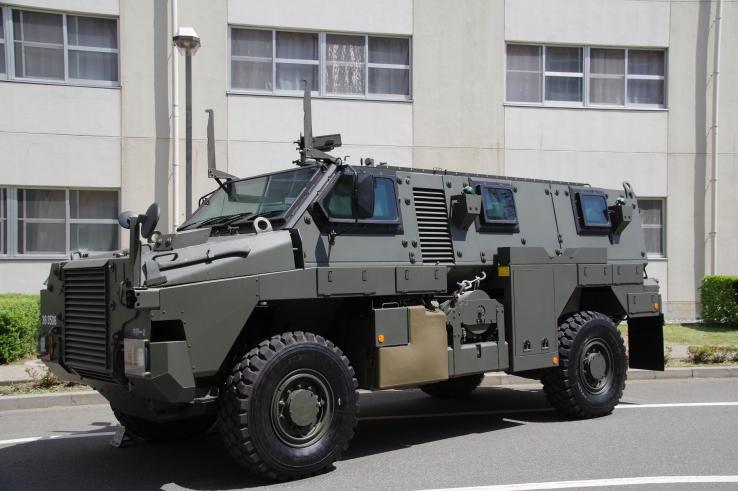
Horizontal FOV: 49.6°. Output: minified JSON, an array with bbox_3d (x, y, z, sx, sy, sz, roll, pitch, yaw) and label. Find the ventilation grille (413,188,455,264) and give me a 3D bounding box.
[{"bbox_3d":[0.614,-0.177,7.616,0.412,0.740,0.060,1,-12,-39],"label":"ventilation grille"}]

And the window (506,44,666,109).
[{"bbox_3d":[5.072,-3.929,18.612,3.980,1.370,0.150,0,-1,-13],"label":"window"}]

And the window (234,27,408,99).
[{"bbox_3d":[-0.989,-3.911,17.255,3.970,1.370,0.150,0,-1,-13],"label":"window"}]

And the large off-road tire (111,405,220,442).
[{"bbox_3d":[-1.984,1.409,8.129,1.130,1.130,0.365,1,-3,-39],"label":"large off-road tire"}]

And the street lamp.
[{"bbox_3d":[-3.105,-0.979,13.693,0.480,5.400,0.480,0,-1,-13],"label":"street lamp"}]

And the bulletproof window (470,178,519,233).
[{"bbox_3d":[1.326,-0.408,8.197,0.655,0.554,0.100,1,-12,-39],"label":"bulletproof window"}]

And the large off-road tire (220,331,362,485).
[{"bbox_3d":[-0.630,1.306,6.509,1.130,1.130,0.365,1,-3,-39],"label":"large off-road tire"}]

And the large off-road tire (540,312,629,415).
[{"bbox_3d":[2.419,1.344,8.987,1.130,1.130,0.365,1,-3,-39],"label":"large off-road tire"}]

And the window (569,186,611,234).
[{"bbox_3d":[2.609,-0.401,9.233,0.675,0.550,0.100,1,-12,-39],"label":"window"}]

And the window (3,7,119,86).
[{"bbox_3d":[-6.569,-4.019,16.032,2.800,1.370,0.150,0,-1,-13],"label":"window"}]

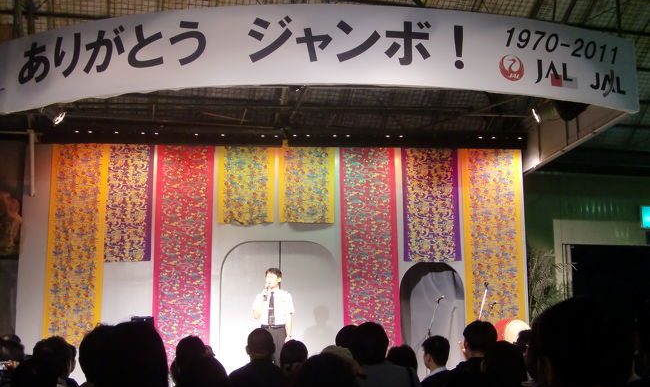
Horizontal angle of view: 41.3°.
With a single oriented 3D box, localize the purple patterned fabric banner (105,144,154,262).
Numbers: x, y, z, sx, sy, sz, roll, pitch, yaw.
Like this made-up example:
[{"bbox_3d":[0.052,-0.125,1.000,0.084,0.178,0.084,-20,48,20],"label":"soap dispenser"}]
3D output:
[{"bbox_3d":[-2.594,0.119,11.145,0.735,1.532,0.050,0,-10,-4],"label":"purple patterned fabric banner"}]

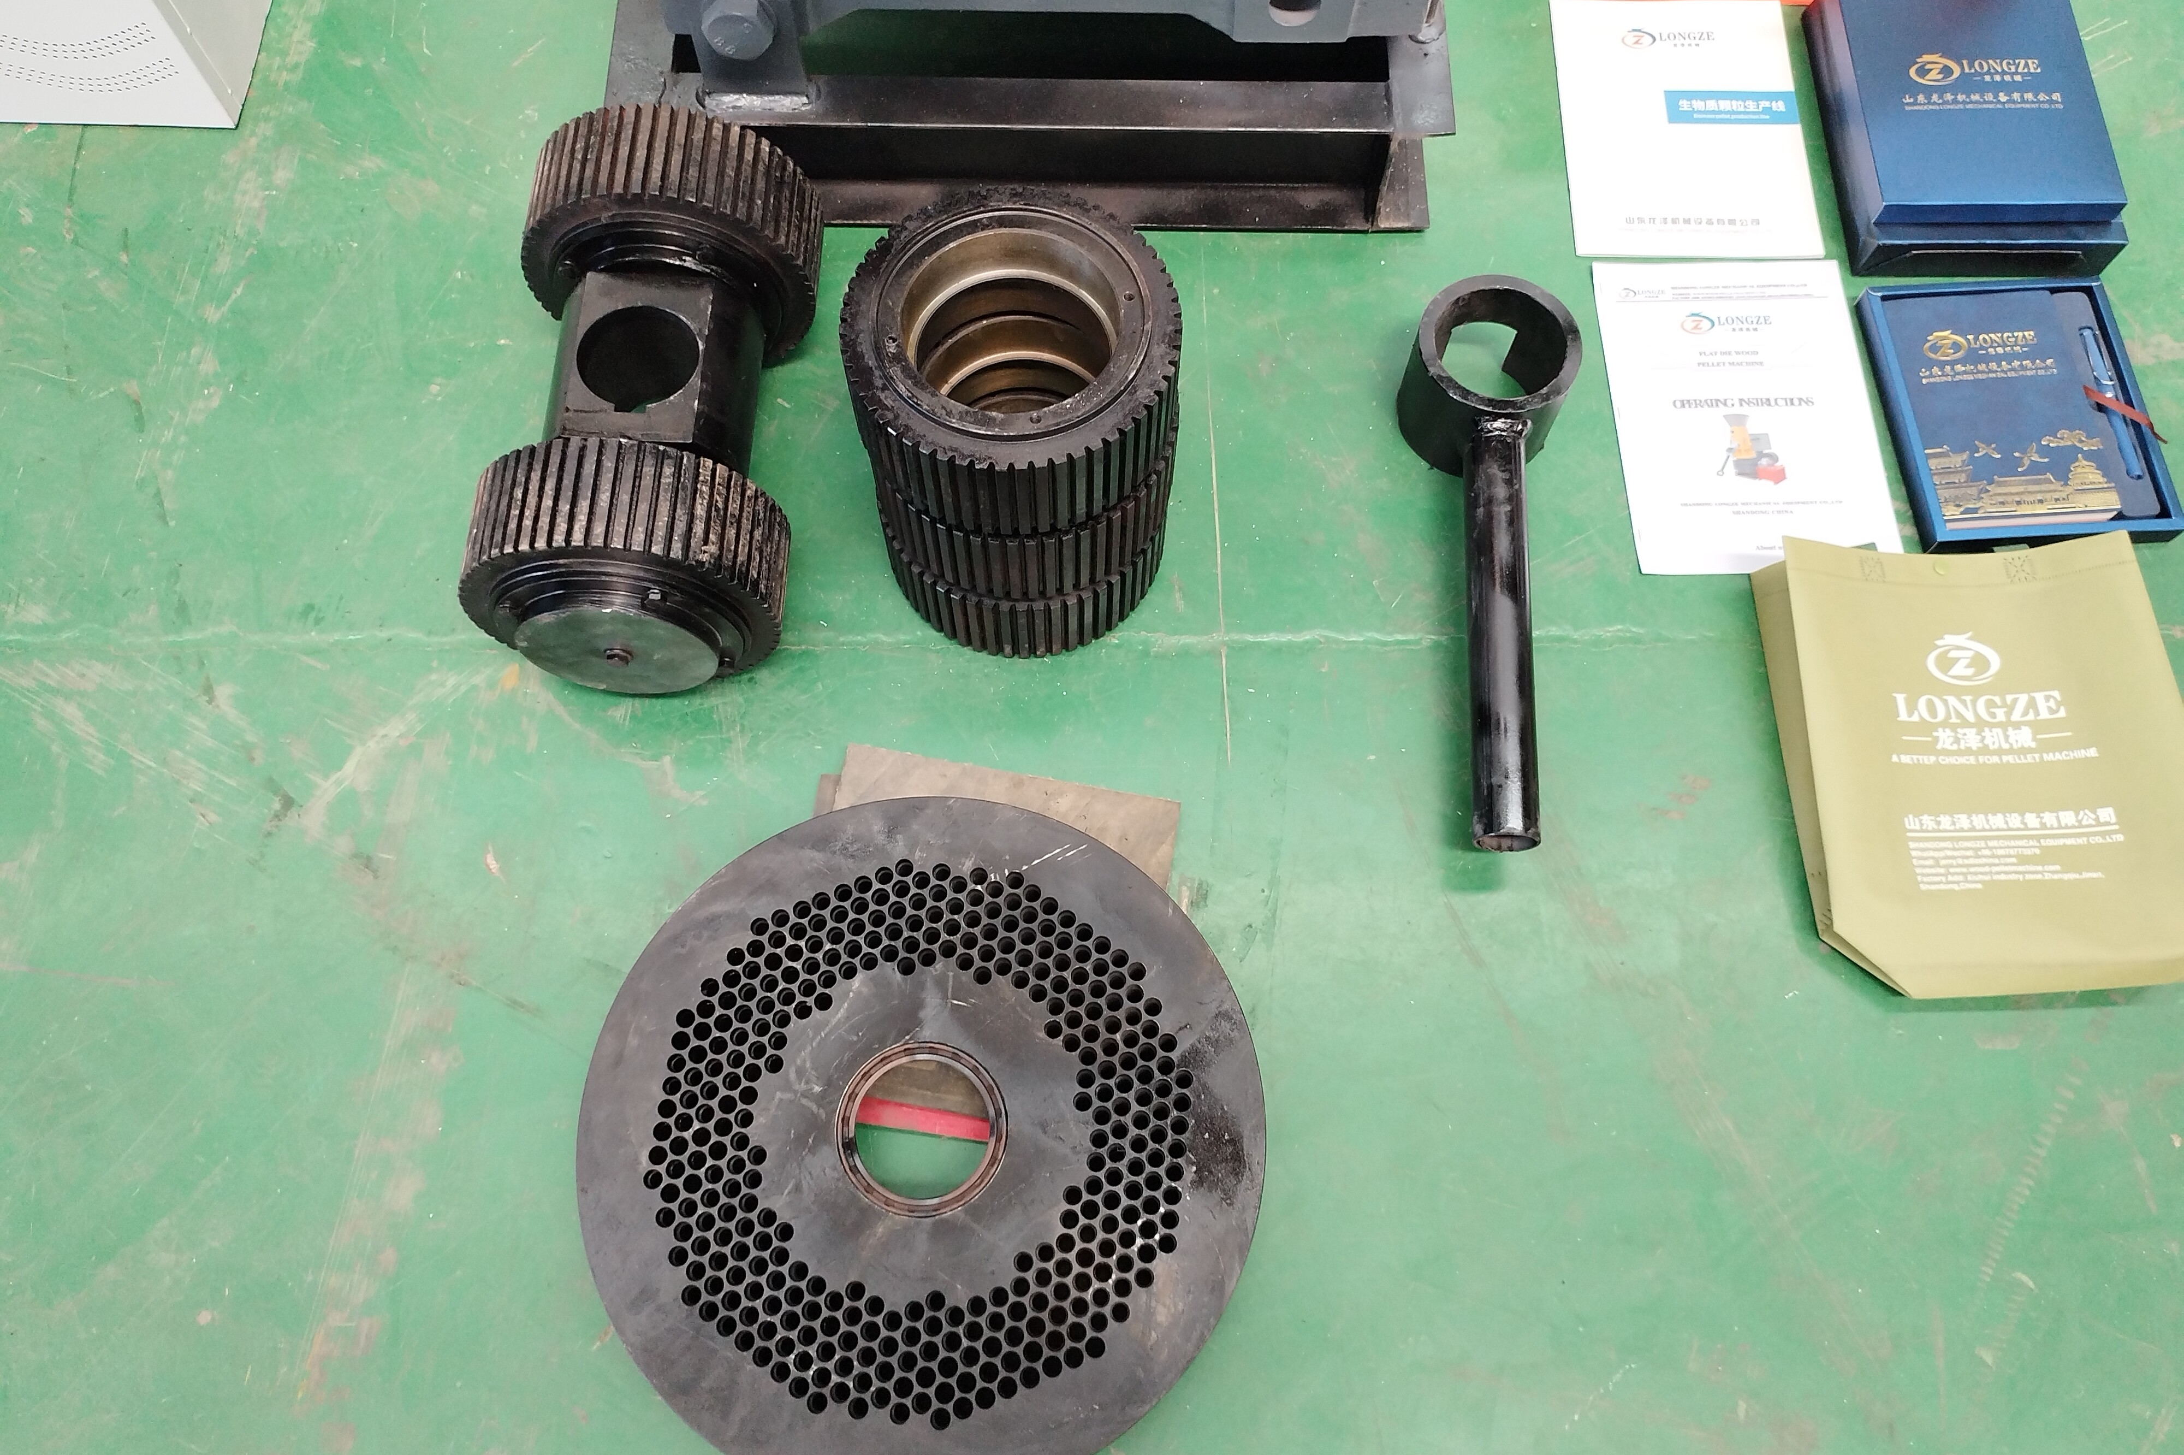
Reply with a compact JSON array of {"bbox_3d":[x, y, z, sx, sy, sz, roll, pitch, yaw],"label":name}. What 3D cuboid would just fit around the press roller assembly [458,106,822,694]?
[{"bbox_3d":[-0.329,-0.245,1.237,0.220,0.220,0.421,0,67,1],"label":"press roller assembly"}]

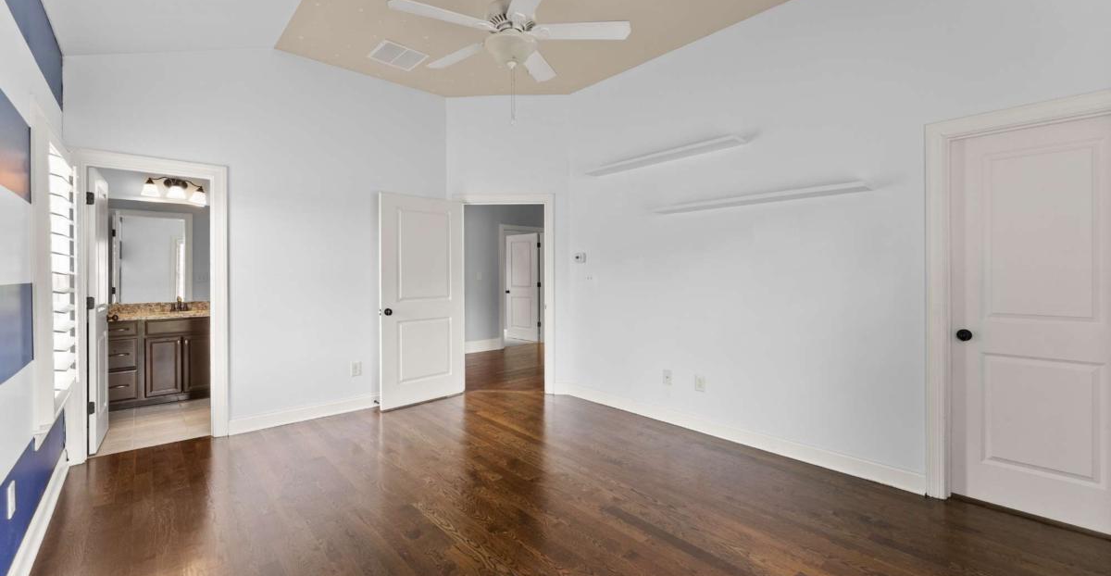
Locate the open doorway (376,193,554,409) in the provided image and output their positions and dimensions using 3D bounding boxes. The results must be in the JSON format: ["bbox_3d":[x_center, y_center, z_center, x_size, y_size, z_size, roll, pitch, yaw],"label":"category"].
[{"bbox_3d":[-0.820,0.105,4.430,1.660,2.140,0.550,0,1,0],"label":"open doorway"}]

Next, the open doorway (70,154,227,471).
[{"bbox_3d":[-2.985,0.120,3.260,0.830,2.130,0.160,-1,2,-41],"label":"open doorway"}]

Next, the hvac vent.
[{"bbox_3d":[-1.390,-2.050,3.840,0.380,0.030,0.380,2,2,45],"label":"hvac vent"}]

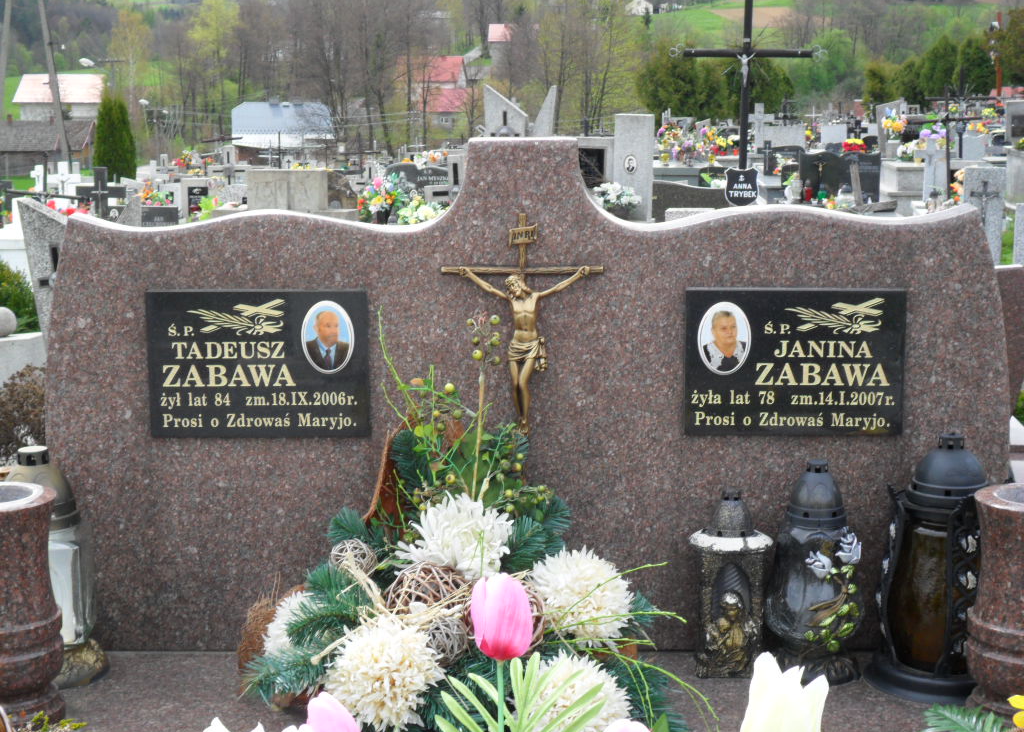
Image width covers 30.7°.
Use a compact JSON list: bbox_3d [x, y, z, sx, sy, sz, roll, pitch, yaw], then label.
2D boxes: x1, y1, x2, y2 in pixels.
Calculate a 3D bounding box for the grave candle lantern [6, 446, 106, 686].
[{"bbox_3d":[-0.639,0.262,2.501,0.165,0.304,0.160,0,10,0],"label":"grave candle lantern"}]

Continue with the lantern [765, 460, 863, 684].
[{"bbox_3d":[0.407,0.269,2.498,0.128,0.290,0.120,0,10,0],"label":"lantern"}]

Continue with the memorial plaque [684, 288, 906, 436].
[{"bbox_3d":[0.421,-0.005,2.770,0.325,0.218,0.026,0,11,-1],"label":"memorial plaque"}]

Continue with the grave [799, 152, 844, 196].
[{"bbox_3d":[4.318,-2.637,26.000,0.600,0.700,0.120,0,11,-1],"label":"grave"}]

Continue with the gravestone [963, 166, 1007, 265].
[{"bbox_3d":[3.926,-1.227,15.500,0.360,0.860,0.120,0,11,-1],"label":"gravestone"}]

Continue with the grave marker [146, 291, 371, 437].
[{"bbox_3d":[-0.373,-0.003,2.750,0.325,0.218,0.026,0,11,-1],"label":"grave marker"}]

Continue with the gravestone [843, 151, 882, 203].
[{"bbox_3d":[4.890,-2.630,26.000,0.570,0.710,0.120,0,11,-1],"label":"gravestone"}]

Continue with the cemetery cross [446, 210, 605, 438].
[{"bbox_3d":[0.014,-0.055,2.505,0.217,0.301,0.040,0,10,0],"label":"cemetery cross"}]

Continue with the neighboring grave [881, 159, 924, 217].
[{"bbox_3d":[4.949,-2.251,23.500,0.620,0.720,1.000,0,11,-1],"label":"neighboring grave"}]

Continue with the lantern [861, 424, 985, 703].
[{"bbox_3d":[0.576,0.251,2.476,0.200,0.334,0.200,0,10,0],"label":"lantern"}]

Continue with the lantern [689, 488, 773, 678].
[{"bbox_3d":[0.296,0.287,2.517,0.113,0.248,0.108,0,10,0],"label":"lantern"}]

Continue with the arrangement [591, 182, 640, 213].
[{"bbox_3d":[0.813,-1.280,14.500,0.370,0.290,0.330,0,10,0],"label":"arrangement"}]

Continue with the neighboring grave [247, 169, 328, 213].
[{"bbox_3d":[-2.048,-1.601,17.000,0.750,0.410,0.300,0,10,0],"label":"neighboring grave"}]

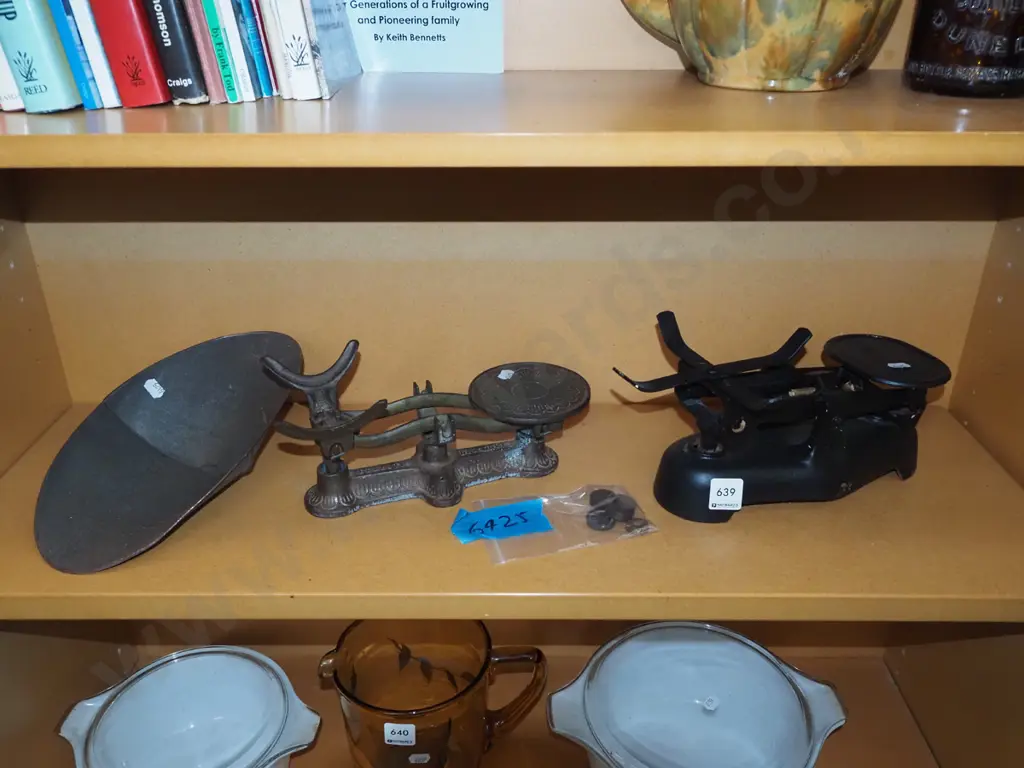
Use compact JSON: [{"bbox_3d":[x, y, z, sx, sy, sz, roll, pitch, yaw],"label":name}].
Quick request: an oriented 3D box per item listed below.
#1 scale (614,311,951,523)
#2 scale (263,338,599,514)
[{"bbox_3d":[0.224,0.021,0.691,0.318,0.133,0.176,-9,28,-18],"label":"scale"},{"bbox_3d":[-0.059,0.026,0.690,0.267,0.126,0.114,-9,28,-17],"label":"scale"}]

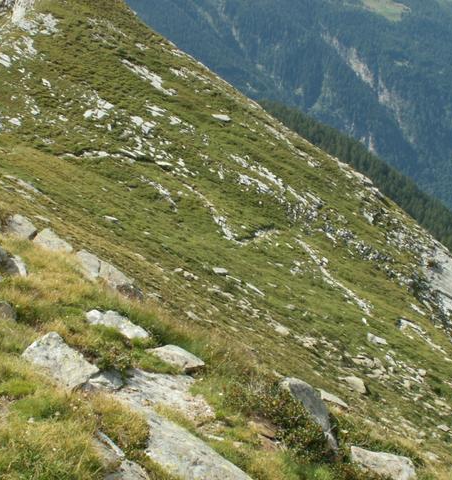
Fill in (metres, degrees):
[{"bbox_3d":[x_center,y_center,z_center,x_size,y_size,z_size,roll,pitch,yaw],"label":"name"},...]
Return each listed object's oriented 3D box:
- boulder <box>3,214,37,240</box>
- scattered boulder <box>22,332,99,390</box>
[{"bbox_3d":[-3.026,-0.183,13.819,0.494,0.351,0.395,-3,12,-12],"label":"boulder"},{"bbox_3d":[-1.251,0.918,7.127,0.564,0.400,0.423,-2,12,-10],"label":"scattered boulder"}]

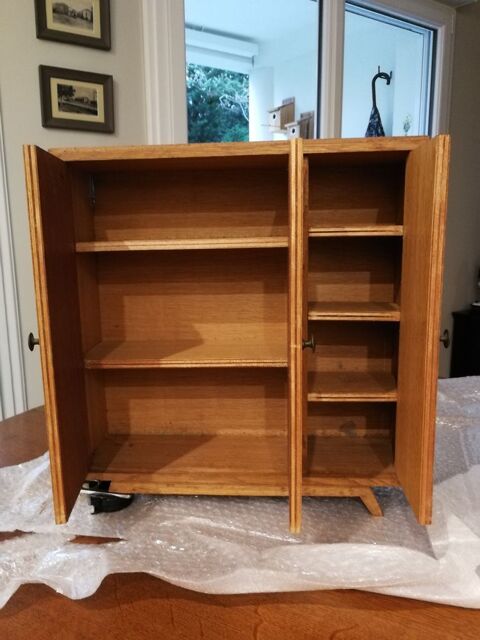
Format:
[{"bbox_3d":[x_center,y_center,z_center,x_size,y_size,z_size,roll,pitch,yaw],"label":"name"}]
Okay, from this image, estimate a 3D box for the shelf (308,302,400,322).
[{"bbox_3d":[0.135,-0.011,0.605,0.112,0.010,0.095,0,9,4],"label":"shelf"}]

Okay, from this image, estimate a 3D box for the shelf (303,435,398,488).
[{"bbox_3d":[0.138,0.173,0.621,0.112,0.011,0.119,0,9,4],"label":"shelf"}]

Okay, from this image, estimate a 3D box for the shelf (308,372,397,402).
[{"bbox_3d":[0.137,0.082,0.619,0.112,0.010,0.095,0,9,4],"label":"shelf"}]

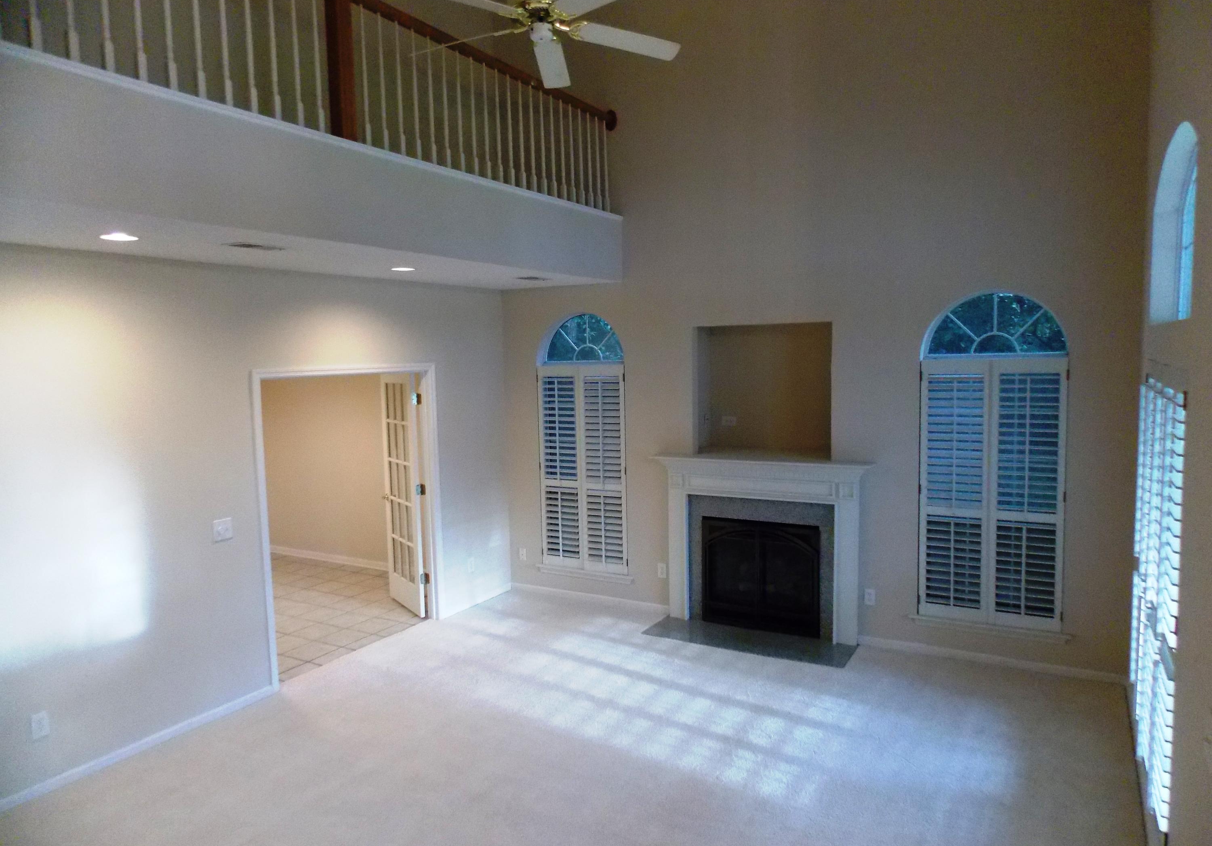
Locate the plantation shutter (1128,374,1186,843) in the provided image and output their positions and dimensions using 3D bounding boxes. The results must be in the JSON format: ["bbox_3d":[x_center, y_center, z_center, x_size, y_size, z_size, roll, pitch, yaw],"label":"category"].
[{"bbox_3d":[2.454,0.628,3.658,0.070,1.750,1.650,1,6,30],"label":"plantation shutter"}]

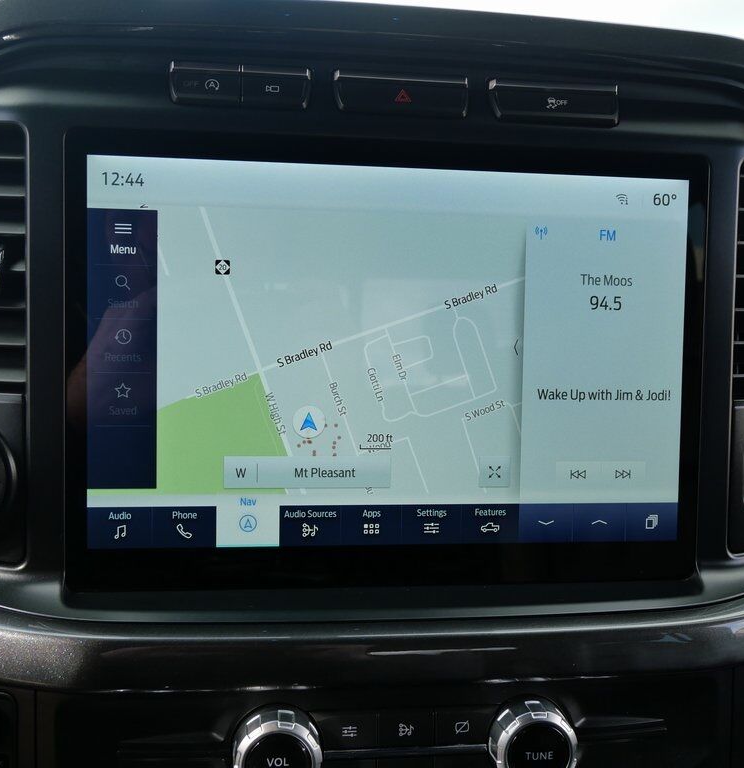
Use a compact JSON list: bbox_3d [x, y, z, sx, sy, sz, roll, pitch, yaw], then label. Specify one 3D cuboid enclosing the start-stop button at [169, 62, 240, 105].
[{"bbox_3d":[-0.069,-0.123,0.367,0.028,0.017,0.010,1,-3,-7],"label":"start-stop button"}]

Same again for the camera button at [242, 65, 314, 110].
[{"bbox_3d":[-0.040,-0.123,0.371,0.028,0.017,0.010,1,-3,-7],"label":"camera button"}]

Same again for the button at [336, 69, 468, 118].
[{"bbox_3d":[0.013,-0.122,0.378,0.057,0.017,0.010,1,-3,-7],"label":"button"}]

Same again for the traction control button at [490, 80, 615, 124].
[{"bbox_3d":[0.080,-0.121,0.387,0.056,0.017,0.010,1,-3,-7],"label":"traction control button"}]

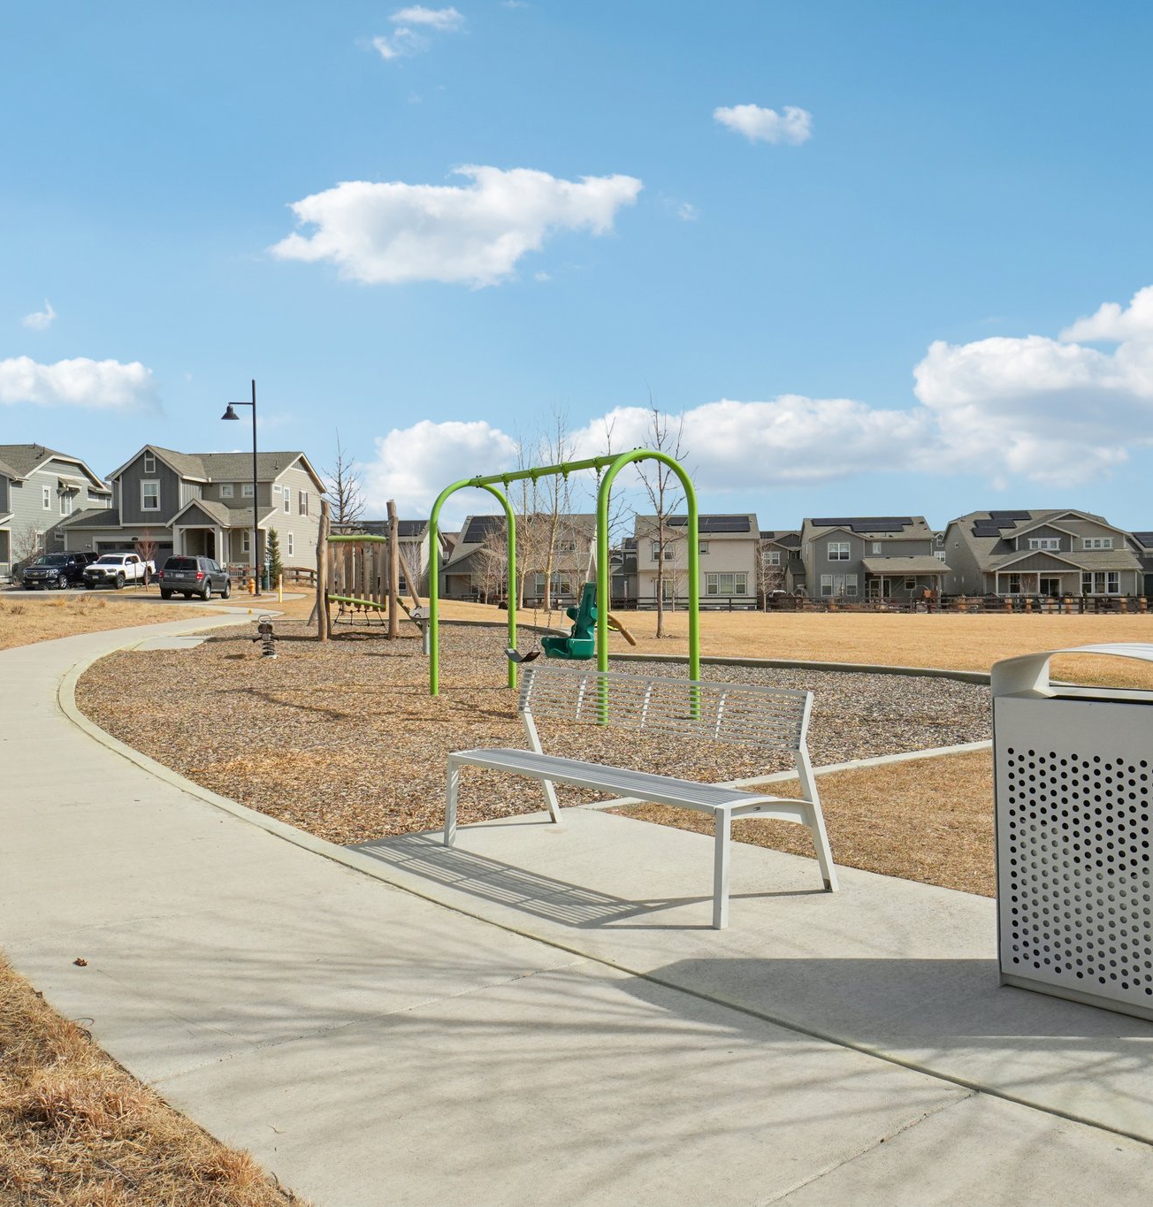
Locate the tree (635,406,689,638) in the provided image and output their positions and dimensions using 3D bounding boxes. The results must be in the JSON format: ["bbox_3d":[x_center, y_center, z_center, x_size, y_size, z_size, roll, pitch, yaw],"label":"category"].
[{"bbox_3d":[1.914,-1.852,27.000,1.350,5.250,1.350,-1,1,0],"label":"tree"}]

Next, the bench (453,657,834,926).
[{"bbox_3d":[0.206,0.768,5.399,0.641,0.829,1.891,-3,3,-39],"label":"bench"}]

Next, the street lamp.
[{"bbox_3d":[-13.917,-4.836,50.000,1.600,8.900,0.720,-1,1,0],"label":"street lamp"}]

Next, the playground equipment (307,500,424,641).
[{"bbox_3d":[-4.418,-0.712,25.300,2.450,2.950,2.100,-1,1,0],"label":"playground equipment"}]

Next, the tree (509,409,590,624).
[{"bbox_3d":[-1.202,-4.115,54.000,3.600,9.500,3.600,-1,1,0],"label":"tree"}]

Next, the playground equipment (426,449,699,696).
[{"bbox_3d":[-0.265,-0.190,12.254,1.103,2.462,3.612,-2,2,-31],"label":"playground equipment"}]

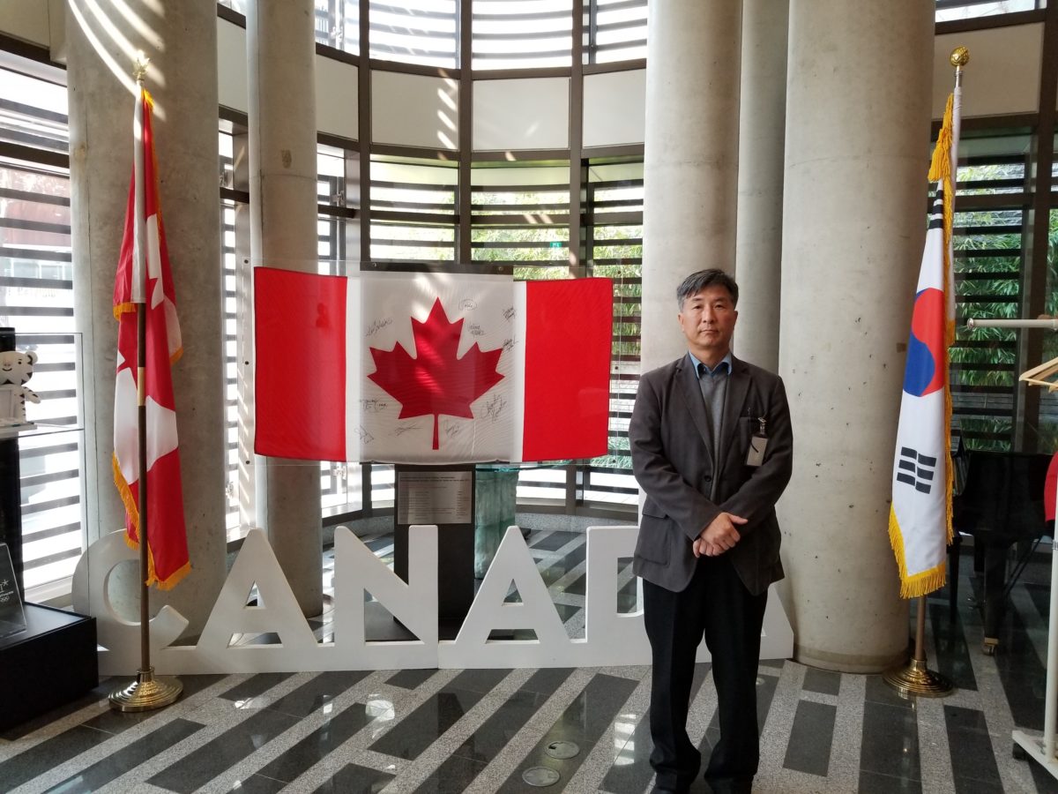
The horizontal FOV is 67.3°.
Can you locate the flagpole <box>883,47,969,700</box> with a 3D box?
[{"bbox_3d":[1.750,-0.099,3.397,0.285,2.720,0.280,2,4,0],"label":"flagpole"}]

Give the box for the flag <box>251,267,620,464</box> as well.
[{"bbox_3d":[-0.463,-0.146,4.001,1.790,0.940,0.050,0,4,-7],"label":"flag"}]

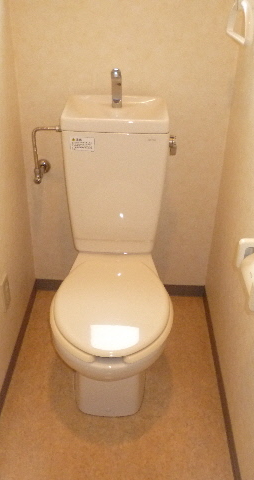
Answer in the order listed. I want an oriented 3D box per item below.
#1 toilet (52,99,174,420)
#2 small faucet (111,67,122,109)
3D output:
[{"bbox_3d":[-0.039,0.077,1.437,0.369,0.893,0.754,2,33,1],"label":"toilet"},{"bbox_3d":[-0.034,-0.476,1.393,0.031,0.133,0.072,2,33,1],"label":"small faucet"}]

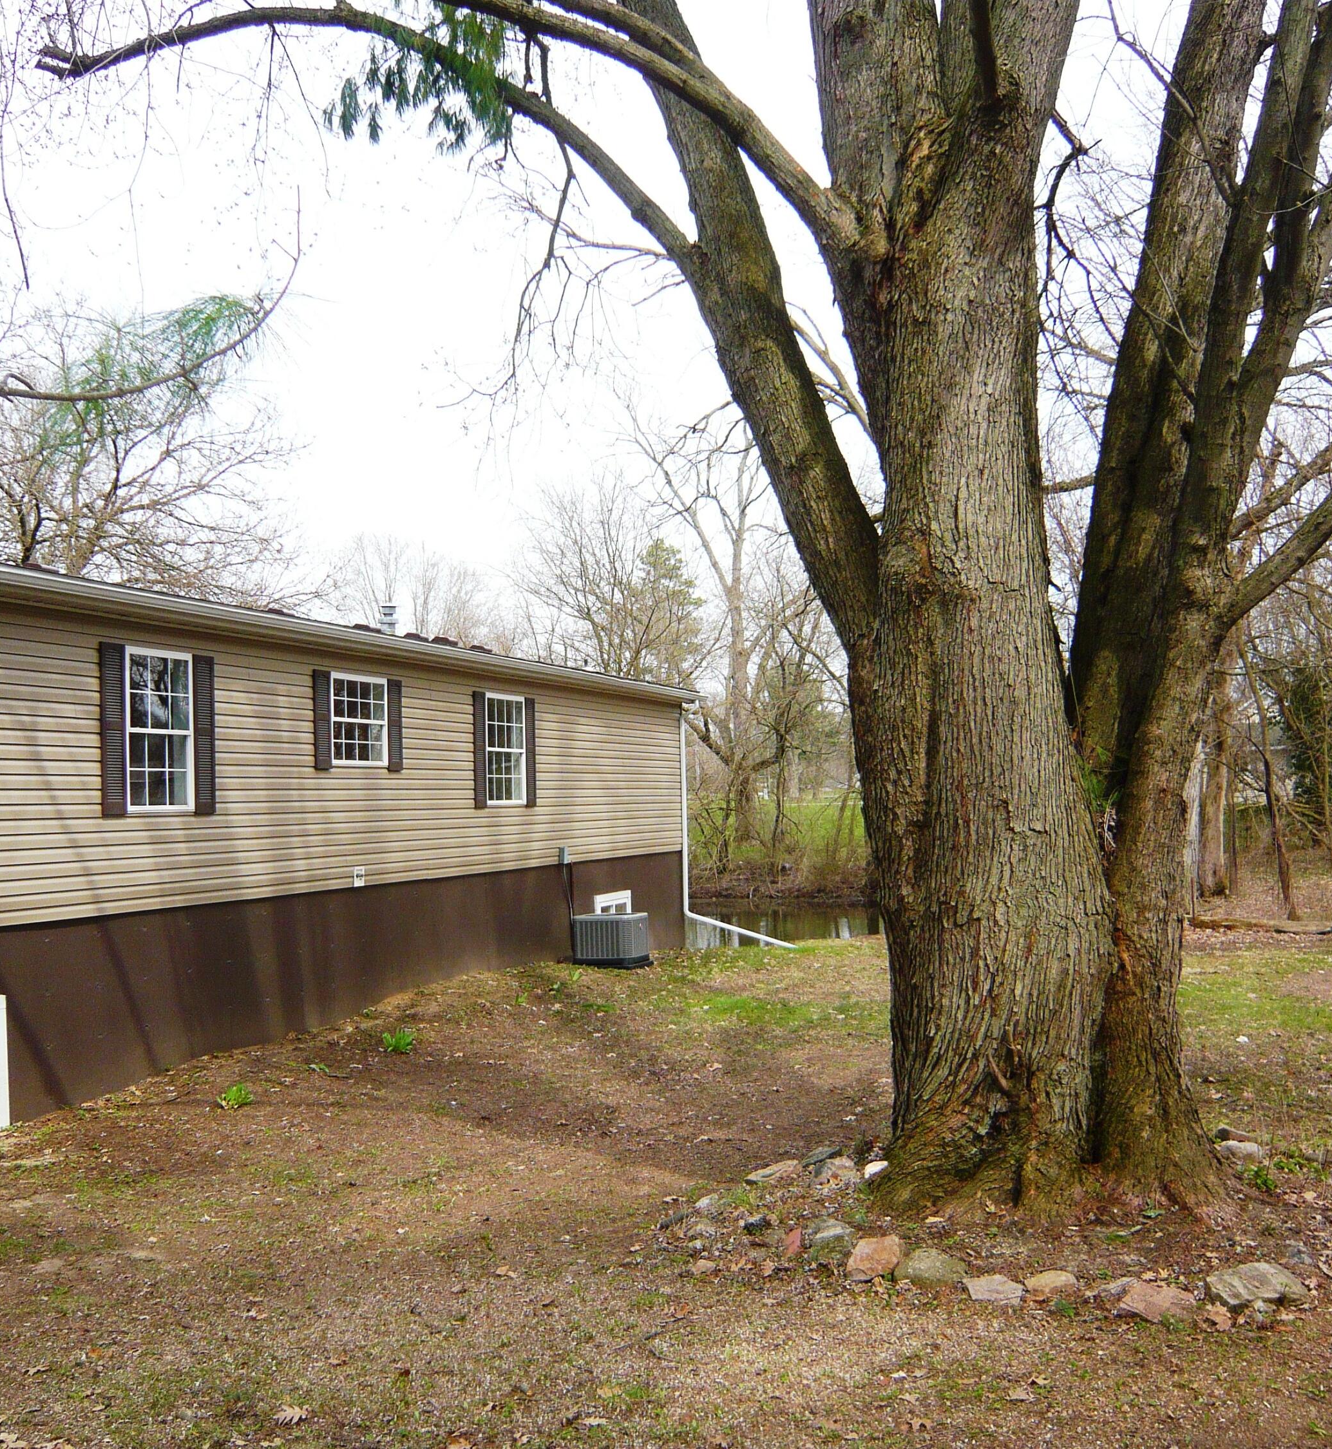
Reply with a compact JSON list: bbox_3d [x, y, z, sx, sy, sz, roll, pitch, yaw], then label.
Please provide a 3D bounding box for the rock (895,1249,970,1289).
[{"bbox_3d":[0.912,1.876,5.385,0.256,0.106,0.205,-1,-3,9],"label":"rock"}]

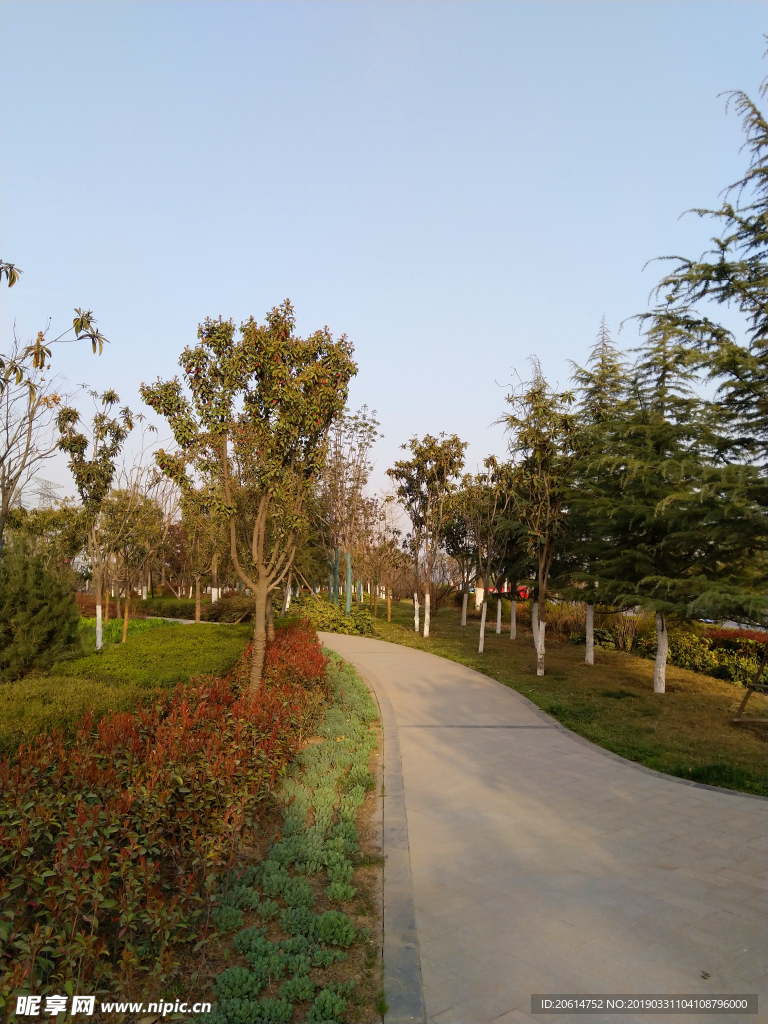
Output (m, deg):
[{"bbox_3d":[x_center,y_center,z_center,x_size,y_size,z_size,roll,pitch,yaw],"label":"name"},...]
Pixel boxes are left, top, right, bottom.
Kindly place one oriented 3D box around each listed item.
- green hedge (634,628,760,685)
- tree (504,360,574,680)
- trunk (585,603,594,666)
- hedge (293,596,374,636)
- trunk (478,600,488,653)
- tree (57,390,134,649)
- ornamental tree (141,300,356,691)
[{"bbox_3d":[5.600,2.299,12.245,1.000,0.680,4.200,0,-5,0],"label":"green hedge"},{"bbox_3d":[2.516,0.032,11.969,1.087,5.148,1.000,0,-5,0],"label":"tree"},{"bbox_3d":[3.667,2.171,13.200,0.155,1.104,0.150,0,-5,0],"label":"trunk"},{"bbox_3d":[-1.600,3.063,22.116,2.500,0.900,2.400,0,-5,0],"label":"hedge"},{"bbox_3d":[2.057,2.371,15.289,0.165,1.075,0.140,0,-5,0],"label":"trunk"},{"bbox_3d":[-5.635,0.202,14.438,1.463,5.245,1.346,0,-5,0],"label":"tree"},{"bbox_3d":[-1.345,0.019,7.327,2.059,4.355,1.894,0,-5,0],"label":"ornamental tree"}]

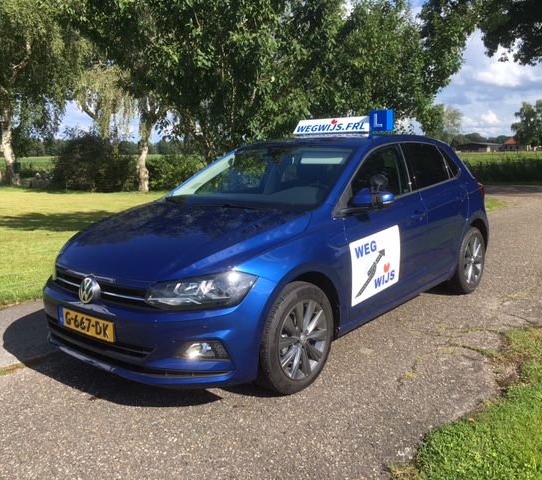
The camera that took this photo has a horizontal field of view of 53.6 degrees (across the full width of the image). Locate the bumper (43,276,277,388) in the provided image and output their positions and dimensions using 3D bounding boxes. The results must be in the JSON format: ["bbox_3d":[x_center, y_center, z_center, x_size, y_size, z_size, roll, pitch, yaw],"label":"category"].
[{"bbox_3d":[-0.810,0.412,3.011,1.720,0.500,0.530,7,12,40],"label":"bumper"}]

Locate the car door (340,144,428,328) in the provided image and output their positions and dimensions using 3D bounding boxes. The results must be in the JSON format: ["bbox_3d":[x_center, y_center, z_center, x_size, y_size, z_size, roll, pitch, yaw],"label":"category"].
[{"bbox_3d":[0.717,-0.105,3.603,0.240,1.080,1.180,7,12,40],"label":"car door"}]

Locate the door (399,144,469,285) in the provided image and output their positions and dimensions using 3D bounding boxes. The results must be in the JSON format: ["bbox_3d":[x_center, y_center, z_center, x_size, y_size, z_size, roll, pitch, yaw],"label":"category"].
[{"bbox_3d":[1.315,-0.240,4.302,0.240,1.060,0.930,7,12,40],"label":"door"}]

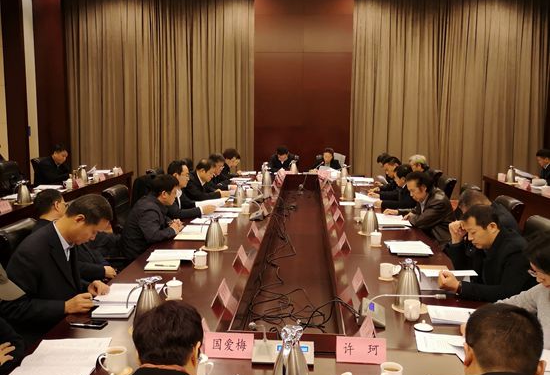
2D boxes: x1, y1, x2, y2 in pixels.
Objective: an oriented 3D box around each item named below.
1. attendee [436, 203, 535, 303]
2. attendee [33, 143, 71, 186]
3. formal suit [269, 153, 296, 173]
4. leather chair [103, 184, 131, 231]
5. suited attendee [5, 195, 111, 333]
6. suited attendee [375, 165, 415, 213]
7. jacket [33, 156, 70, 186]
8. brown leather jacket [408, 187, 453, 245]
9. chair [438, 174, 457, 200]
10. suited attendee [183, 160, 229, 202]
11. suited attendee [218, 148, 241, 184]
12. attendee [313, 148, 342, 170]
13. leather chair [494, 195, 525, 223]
[{"bbox_3d":[1.297,0.679,3.555,0.680,1.150,0.570,0,7,-3],"label":"attendee"},{"bbox_3d":[-3.495,-0.073,9.056,0.700,1.220,0.540,1,7,9],"label":"attendee"},{"bbox_3d":[0.122,-0.370,10.648,0.550,0.620,0.420,0,7,3],"label":"formal suit"},{"bbox_3d":[-1.212,0.492,5.061,0.620,1.080,0.620,2,8,8],"label":"leather chair"},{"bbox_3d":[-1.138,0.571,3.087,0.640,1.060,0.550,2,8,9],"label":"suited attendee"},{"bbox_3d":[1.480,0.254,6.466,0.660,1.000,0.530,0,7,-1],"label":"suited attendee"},{"bbox_3d":[-3.200,-0.201,8.332,0.510,0.600,0.520,2,8,13],"label":"jacket"},{"bbox_3d":[1.441,0.308,5.364,0.520,0.580,0.520,0,8,-7],"label":"brown leather jacket"},{"bbox_3d":[1.602,0.446,5.983,0.660,1.120,0.620,0,7,3],"label":"chair"},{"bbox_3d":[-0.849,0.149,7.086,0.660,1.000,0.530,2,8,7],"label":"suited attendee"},{"bbox_3d":[-0.803,-0.070,9.422,0.700,1.170,0.540,1,7,6],"label":"suited attendee"},{"bbox_3d":[0.961,-0.215,10.625,0.530,1.150,0.650,0,7,3],"label":"attendee"},{"bbox_3d":[1.619,0.628,4.285,0.620,1.070,0.620,0,7,-2],"label":"leather chair"}]

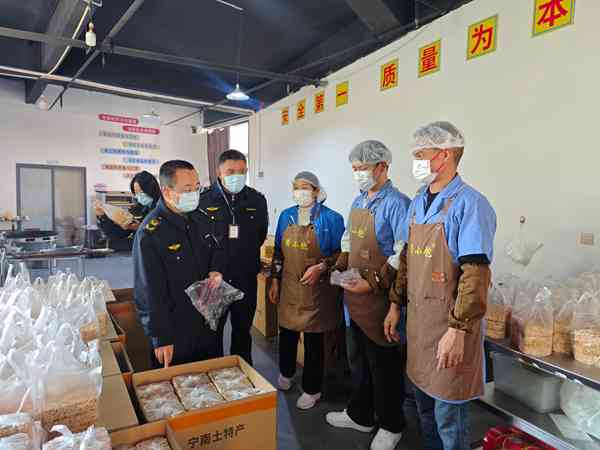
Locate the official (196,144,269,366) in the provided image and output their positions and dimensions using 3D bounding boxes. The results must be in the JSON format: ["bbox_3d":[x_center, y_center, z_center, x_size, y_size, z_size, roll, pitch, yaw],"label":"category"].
[{"bbox_3d":[-0.400,0.405,2.400,0.480,1.700,0.310,2,5,-14],"label":"official"}]

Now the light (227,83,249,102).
[{"bbox_3d":[-0.609,-1.301,3.900,0.225,0.160,0.225,1,6,-24],"label":"light"}]

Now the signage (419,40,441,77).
[{"bbox_3d":[1.301,-1.671,4.025,0.020,0.293,0.289,-1,4,-28],"label":"signage"}]

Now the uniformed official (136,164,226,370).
[{"bbox_3d":[-0.590,0.485,1.950,0.360,1.600,0.470,7,6,34],"label":"uniformed official"}]

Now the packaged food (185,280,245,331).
[{"bbox_3d":[-0.412,0.380,1.920,0.280,0.250,0.130,2,5,-14],"label":"packaged food"}]

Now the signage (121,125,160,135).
[{"bbox_3d":[-3.478,-2.082,8.766,0.779,0.125,0.030,-1,4,-28],"label":"signage"}]

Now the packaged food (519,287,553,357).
[{"bbox_3d":[1.206,0.506,2.042,0.110,0.300,0.125,-1,4,-28],"label":"packaged food"}]

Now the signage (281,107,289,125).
[{"bbox_3d":[-0.263,-1.903,7.013,0.020,0.293,0.289,-1,4,-28],"label":"signage"}]

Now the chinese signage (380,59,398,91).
[{"bbox_3d":[0.966,-1.610,4.297,0.020,0.290,0.300,1,6,-24],"label":"chinese signage"}]

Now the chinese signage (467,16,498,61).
[{"bbox_3d":[1.586,-1.629,3.481,0.020,0.293,0.289,-1,4,-28],"label":"chinese signage"}]

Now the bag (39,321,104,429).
[{"bbox_3d":[-0.737,0.485,1.293,0.165,0.280,0.140,-1,4,-28],"label":"bag"}]

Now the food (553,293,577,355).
[{"bbox_3d":[1.264,0.477,1.920,0.130,0.270,0.120,1,6,-24],"label":"food"}]

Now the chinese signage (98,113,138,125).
[{"bbox_3d":[-3.887,-2.266,8.538,0.779,0.125,0.030,-1,4,-28],"label":"chinese signage"}]

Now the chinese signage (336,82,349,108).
[{"bbox_3d":[0.557,-1.706,5.225,0.020,0.290,0.300,1,6,-24],"label":"chinese signage"}]

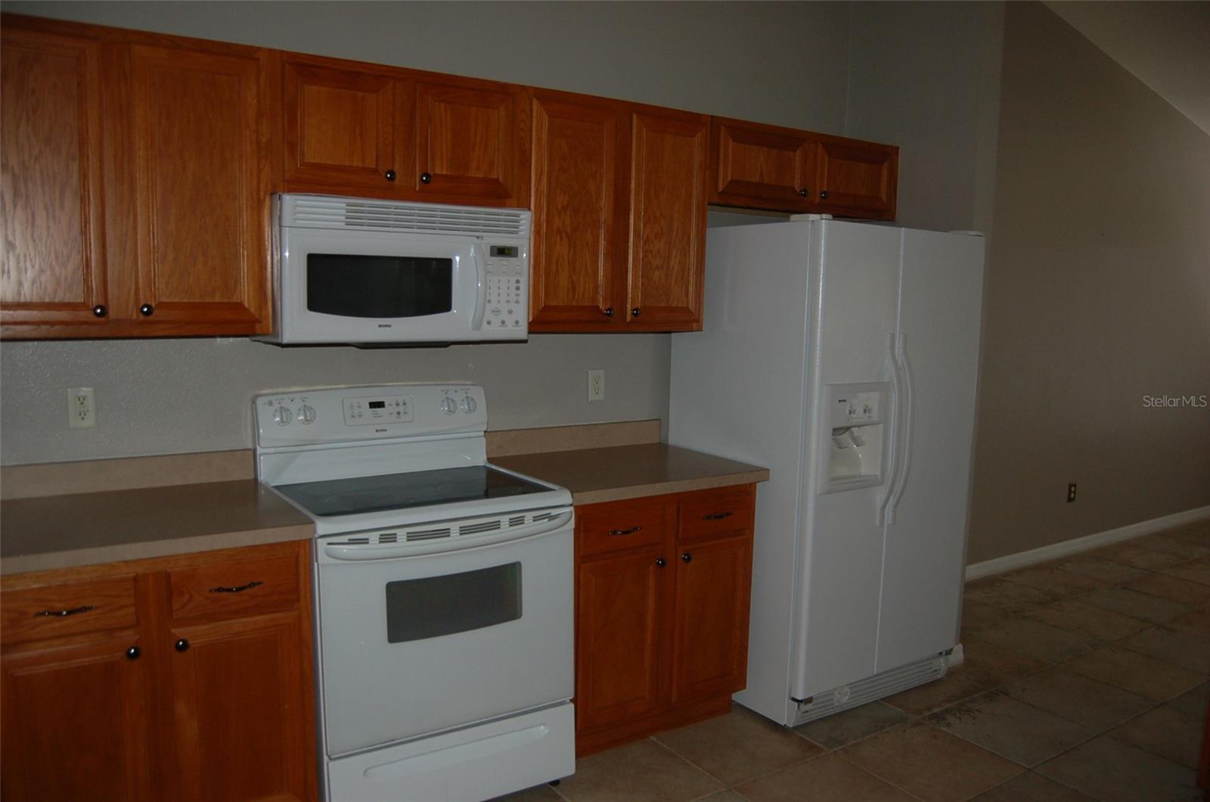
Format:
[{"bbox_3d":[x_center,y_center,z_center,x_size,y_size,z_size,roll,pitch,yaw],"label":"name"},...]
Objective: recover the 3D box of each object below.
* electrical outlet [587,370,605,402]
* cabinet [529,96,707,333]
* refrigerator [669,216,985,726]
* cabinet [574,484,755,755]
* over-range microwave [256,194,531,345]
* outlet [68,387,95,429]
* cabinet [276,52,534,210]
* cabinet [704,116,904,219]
[{"bbox_3d":[-0.028,-0.059,3.453,0.070,0.115,0.010,-3,8,-32],"label":"electrical outlet"},{"bbox_3d":[-0.018,-0.634,3.196,0.737,0.773,0.324,-3,8,-32],"label":"cabinet"},{"bbox_3d":[0.854,0.216,3.564,0.868,1.766,0.825,-3,8,-32],"label":"refrigerator"},{"bbox_3d":[0.041,0.692,3.224,0.734,0.868,0.636,-3,8,-32],"label":"cabinet"},{"bbox_3d":[-0.650,-0.383,2.764,0.750,0.404,0.431,-3,8,-32],"label":"over-range microwave"},{"bbox_3d":[-1.471,0.020,2.545,0.070,0.115,0.010,-3,8,-32],"label":"outlet"},{"bbox_3d":[-0.654,-0.787,2.771,0.776,0.395,0.324,-3,8,-32],"label":"cabinet"},{"bbox_3d":[0.725,-0.903,3.632,1.008,0.311,0.324,-3,8,-32],"label":"cabinet"}]

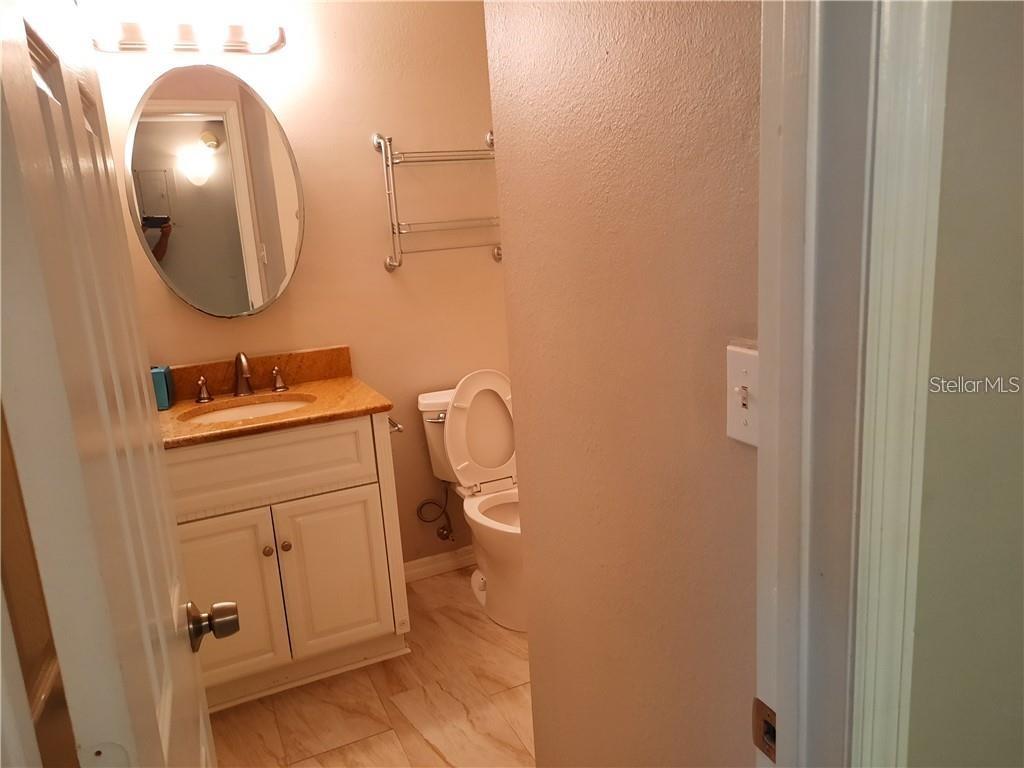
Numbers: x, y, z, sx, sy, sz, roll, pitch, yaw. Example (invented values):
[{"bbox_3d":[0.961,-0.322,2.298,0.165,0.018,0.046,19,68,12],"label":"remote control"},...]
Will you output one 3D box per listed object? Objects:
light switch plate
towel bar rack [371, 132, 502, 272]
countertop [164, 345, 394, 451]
[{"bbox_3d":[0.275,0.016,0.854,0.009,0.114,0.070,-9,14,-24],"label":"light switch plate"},{"bbox_3d":[-0.243,-0.691,2.779,0.494,0.498,0.130,-9,14,-24],"label":"towel bar rack"},{"bbox_3d":[-0.850,0.033,2.391,0.790,0.133,0.554,-9,14,-24],"label":"countertop"}]

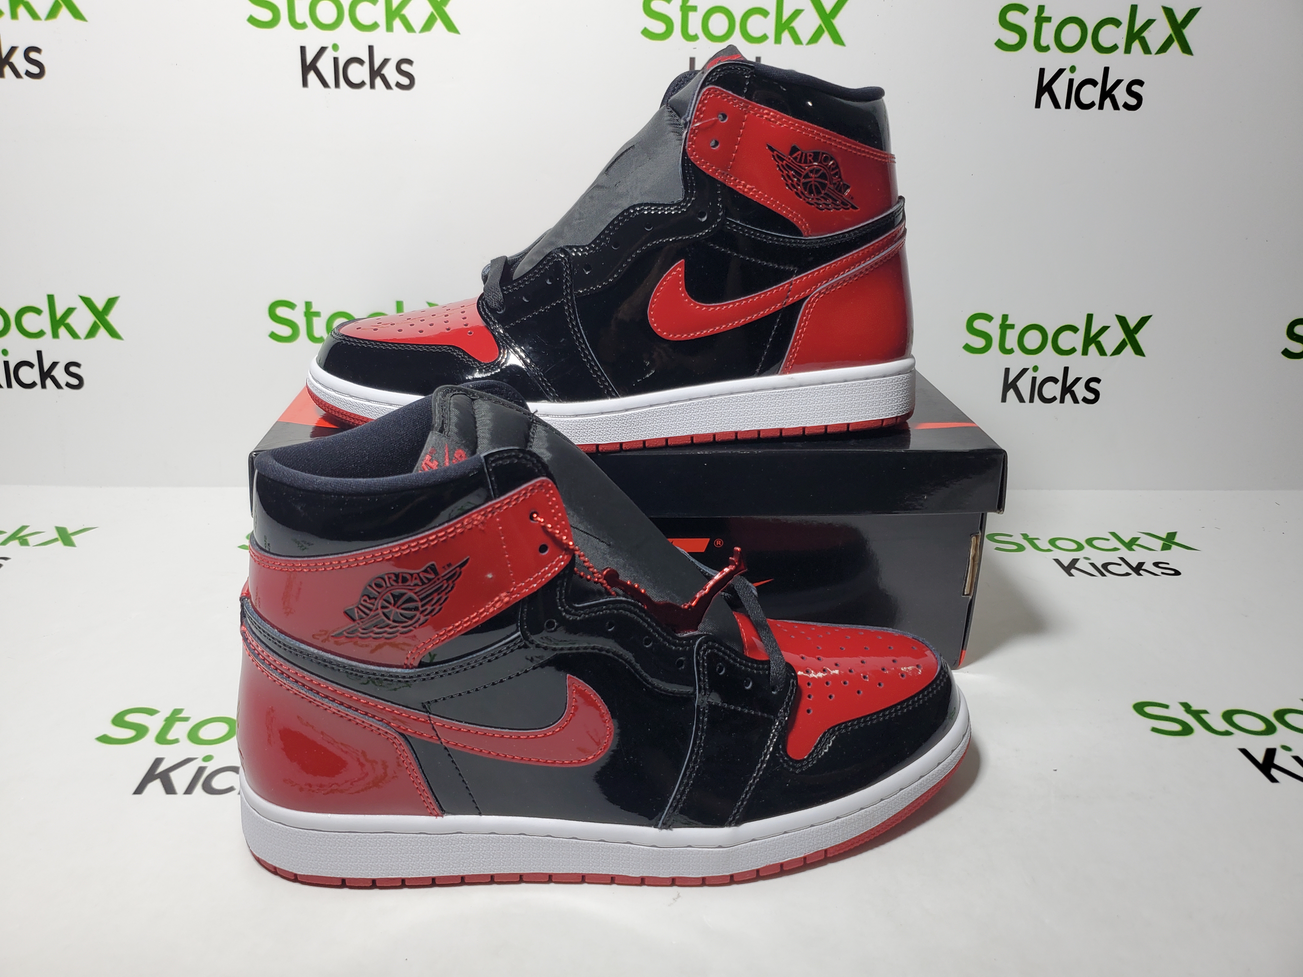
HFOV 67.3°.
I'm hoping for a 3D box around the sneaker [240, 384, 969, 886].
[{"bbox_3d":[-0.012,0.052,0.385,0.304,0.175,0.109,-2,23,-8],"label":"sneaker"}]

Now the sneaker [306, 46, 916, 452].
[{"bbox_3d":[-0.010,-0.117,0.463,0.304,0.175,0.109,-4,24,-12],"label":"sneaker"}]

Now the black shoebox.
[{"bbox_3d":[-0.015,-0.006,0.583,0.350,0.124,0.230,0,23,-4],"label":"black shoebox"}]

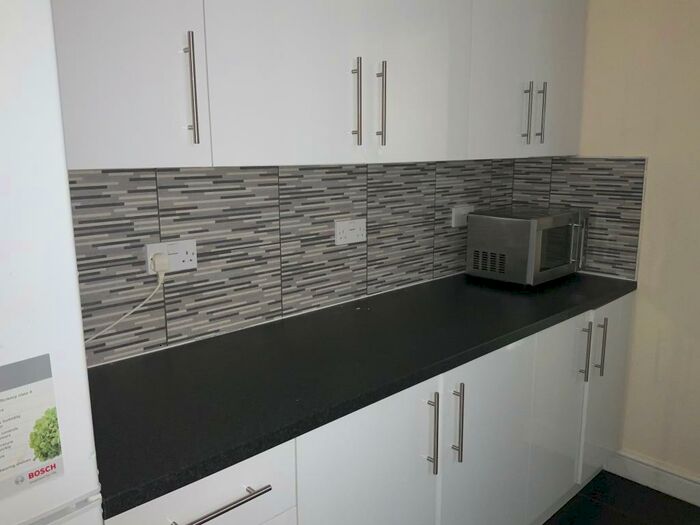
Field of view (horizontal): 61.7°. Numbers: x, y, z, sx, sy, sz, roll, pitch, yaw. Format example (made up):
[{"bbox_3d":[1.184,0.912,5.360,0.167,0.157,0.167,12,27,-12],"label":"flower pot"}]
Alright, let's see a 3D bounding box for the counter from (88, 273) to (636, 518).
[{"bbox_3d":[0.173,0.203,1.852,2.210,0.040,0.620,-10,14,-44],"label":"counter"}]

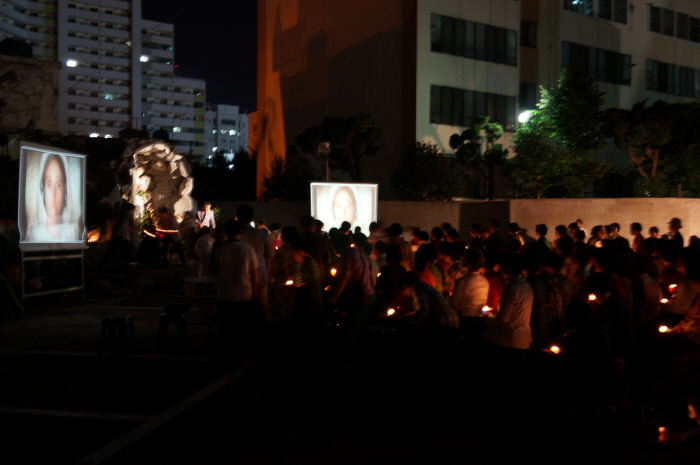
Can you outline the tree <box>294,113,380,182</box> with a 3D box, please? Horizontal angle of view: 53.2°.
[{"bbox_3d":[-0.483,-2.254,27.024,3.300,4.760,3.000,0,1,0],"label":"tree"}]

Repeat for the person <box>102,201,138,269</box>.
[{"bbox_3d":[-5.678,0.056,17.308,0.850,1.596,0.550,0,1,-6],"label":"person"}]

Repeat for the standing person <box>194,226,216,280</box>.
[{"bbox_3d":[-3.410,0.634,16.508,0.500,1.551,0.380,0,1,-20],"label":"standing person"}]

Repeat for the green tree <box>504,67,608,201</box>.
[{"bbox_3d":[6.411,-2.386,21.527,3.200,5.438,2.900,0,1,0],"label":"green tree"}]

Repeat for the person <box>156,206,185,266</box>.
[{"bbox_3d":[-4.493,0.105,17.508,0.680,1.512,0.520,0,1,6],"label":"person"}]

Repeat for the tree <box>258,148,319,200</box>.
[{"bbox_3d":[-2.287,-1.501,26.016,2.300,3.246,2.200,0,1,0],"label":"tree"}]

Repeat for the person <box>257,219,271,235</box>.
[{"bbox_3d":[-2.177,0.538,17.509,0.480,1.741,0.360,1,1,37],"label":"person"}]

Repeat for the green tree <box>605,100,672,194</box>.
[{"bbox_3d":[8.840,-1.854,21.522,2.200,4.411,2.100,0,1,0],"label":"green tree"}]

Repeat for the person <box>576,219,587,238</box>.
[{"bbox_3d":[5.881,0.564,17.809,0.480,1.805,0.350,0,1,-18],"label":"person"}]

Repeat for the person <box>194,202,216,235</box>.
[{"bbox_3d":[-3.720,0.056,18.008,0.520,1.672,0.360,0,1,-3],"label":"person"}]

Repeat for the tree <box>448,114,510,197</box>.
[{"bbox_3d":[4.411,-1.894,24.021,2.050,4.175,1.900,0,1,0],"label":"tree"}]

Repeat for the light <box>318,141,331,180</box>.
[{"bbox_3d":[-0.930,-1.565,25.017,0.430,3.414,0.430,0,1,0],"label":"light"}]

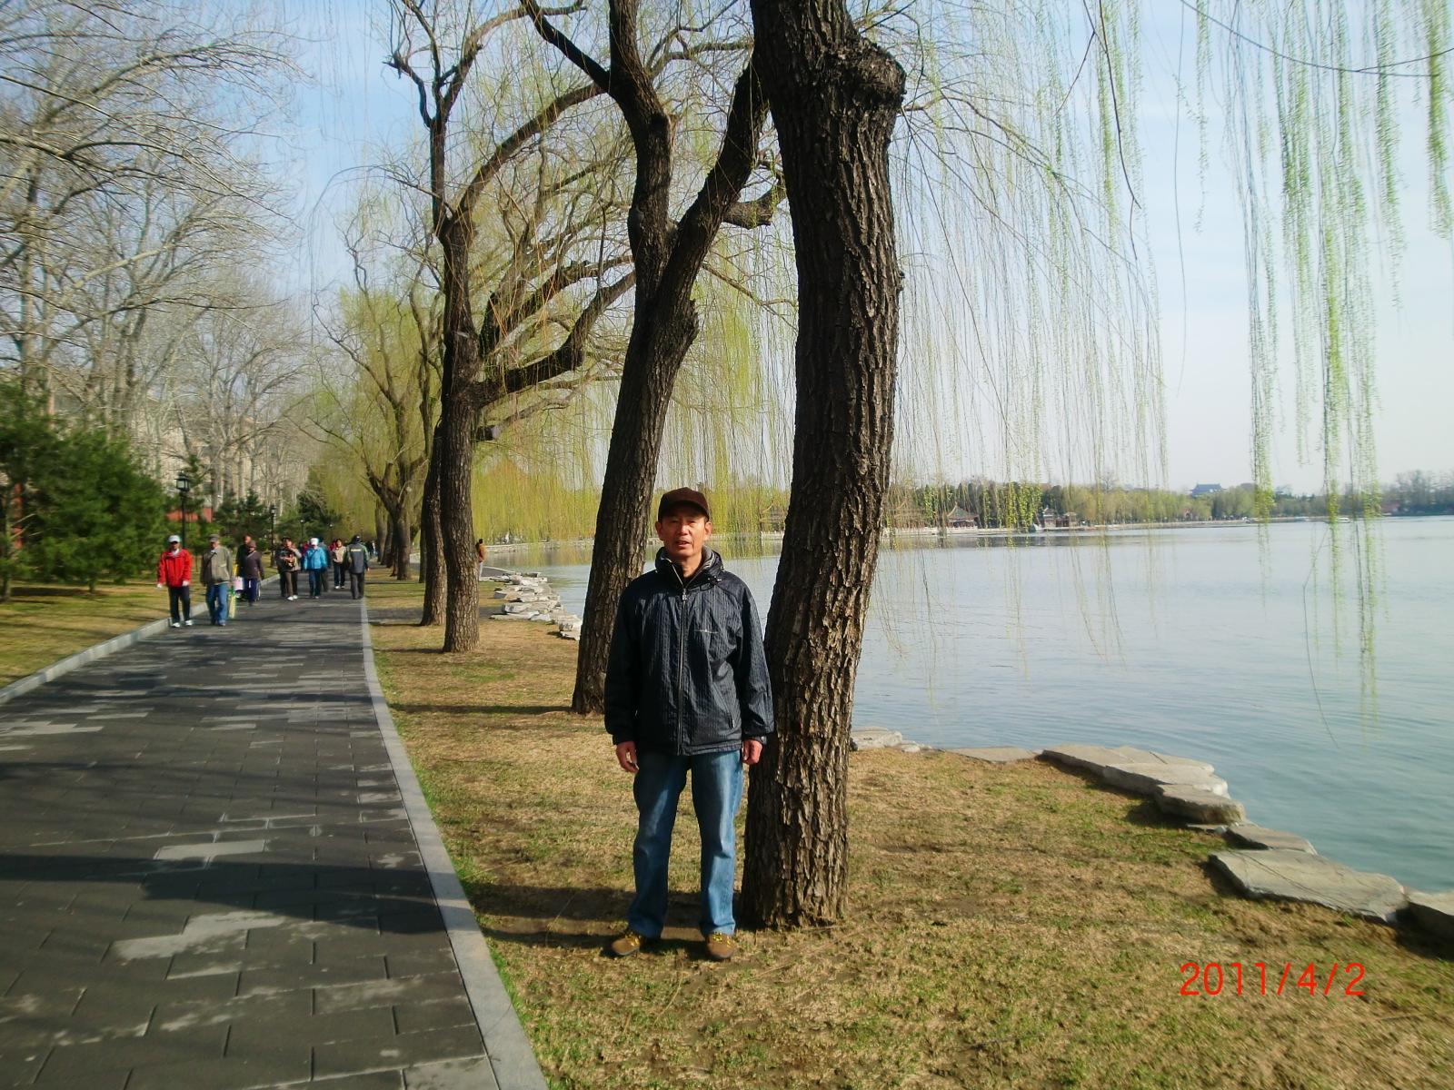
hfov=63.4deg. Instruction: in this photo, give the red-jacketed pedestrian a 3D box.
[{"bbox_3d":[-10.326,0.662,22.000,0.640,1.715,0.420,-1,1,-20],"label":"red-jacketed pedestrian"}]

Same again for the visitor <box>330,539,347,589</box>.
[{"bbox_3d":[-12.023,0.592,36.400,0.520,1.593,0.400,-1,1,-14],"label":"visitor"}]

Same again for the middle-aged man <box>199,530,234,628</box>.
[{"bbox_3d":[-9.497,0.656,21.900,0.620,1.713,0.450,-1,1,-14],"label":"middle-aged man"}]

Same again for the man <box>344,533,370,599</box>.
[{"bbox_3d":[-9.666,0.563,30.700,0.620,1.690,0.420,-1,1,-18],"label":"man"}]

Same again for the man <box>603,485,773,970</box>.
[{"bbox_3d":[-0.147,0.670,4.420,0.620,1.740,0.370,-1,1,4],"label":"man"}]

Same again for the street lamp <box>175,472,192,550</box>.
[{"bbox_3d":[-15.251,-0.271,33.000,0.400,3.506,0.400,-1,1,-18],"label":"street lamp"}]

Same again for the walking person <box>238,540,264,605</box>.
[{"bbox_3d":[-11.695,0.701,28.900,0.600,1.585,0.420,-1,1,-16],"label":"walking person"}]

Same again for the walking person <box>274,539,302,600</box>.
[{"bbox_3d":[-11.423,0.635,30.600,0.620,1.596,0.450,-1,1,-16],"label":"walking person"}]

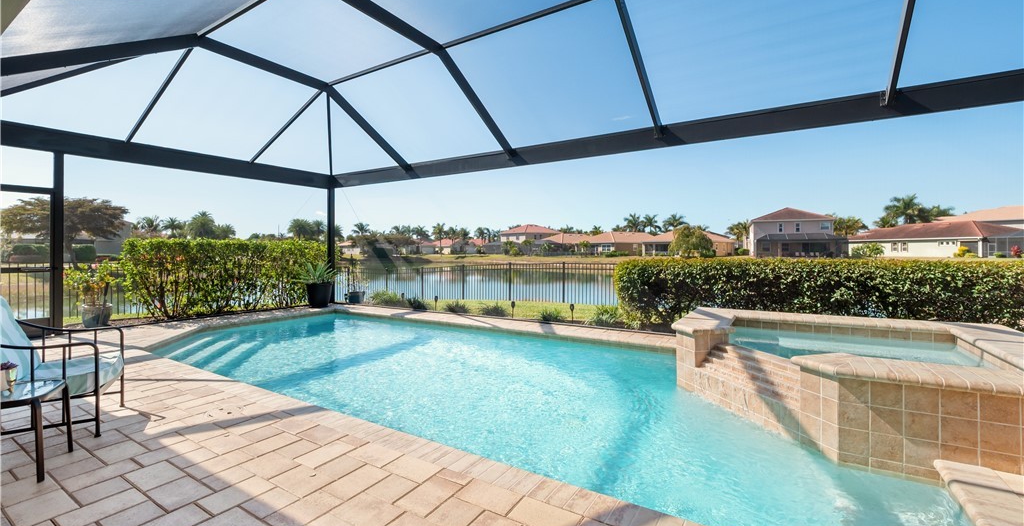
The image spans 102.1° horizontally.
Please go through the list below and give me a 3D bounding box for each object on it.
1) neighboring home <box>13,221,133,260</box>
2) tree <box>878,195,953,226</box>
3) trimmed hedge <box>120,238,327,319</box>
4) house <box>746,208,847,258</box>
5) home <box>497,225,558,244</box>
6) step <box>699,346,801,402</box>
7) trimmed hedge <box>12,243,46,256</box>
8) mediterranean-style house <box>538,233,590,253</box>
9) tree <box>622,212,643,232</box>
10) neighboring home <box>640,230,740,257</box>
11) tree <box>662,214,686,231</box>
[{"bbox_3d":[-67.500,-3.492,63.000,12.000,6.200,13.500,1,3,37],"label":"neighboring home"},{"bbox_3d":[75.438,-7.049,78.000,9.000,10.800,7.500,1,3,44],"label":"tree"},{"bbox_3d":[-5.758,0.254,8.963,0.900,1.500,3.700,1,3,37],"label":"trimmed hedge"},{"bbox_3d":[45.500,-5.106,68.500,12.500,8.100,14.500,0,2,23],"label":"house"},{"bbox_3d":[6.000,-6.733,120.000,13.500,8.400,11.000,-2,3,-44],"label":"home"},{"bbox_3d":[1.998,0.899,3.395,0.310,0.240,1.060,-1,2,-14],"label":"step"},{"bbox_3d":[-59.882,-1.351,51.500,1.500,1.800,3.000,1,3,41],"label":"trimmed hedge"},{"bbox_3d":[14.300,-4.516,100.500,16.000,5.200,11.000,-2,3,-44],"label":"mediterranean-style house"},{"bbox_3d":[32.009,-7.654,110.000,5.300,10.500,5.300,0,2,16],"label":"tree"},{"bbox_3d":[37.800,-4.547,90.000,15.000,5.600,14.500,1,3,38],"label":"neighboring home"},{"bbox_3d":[43.166,-7.750,110.000,6.000,10.500,6.000,0,2,21],"label":"tree"}]

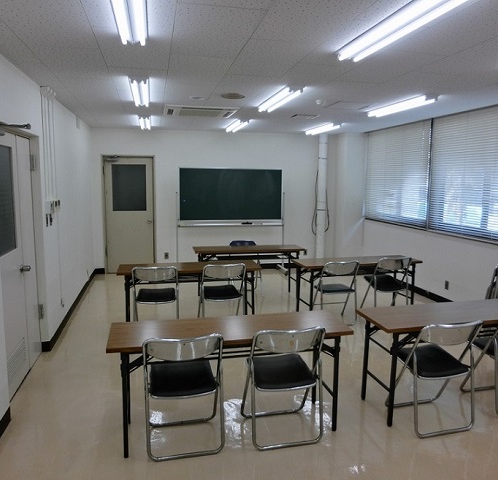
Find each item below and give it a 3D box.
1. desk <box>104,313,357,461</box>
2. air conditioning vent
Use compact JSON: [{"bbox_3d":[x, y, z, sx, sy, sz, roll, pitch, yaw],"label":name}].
[{"bbox_3d":[-0.118,0.920,2.946,1.504,0.695,0.450,-1,8,-13],"label":"desk"},{"bbox_3d":[-0.606,-1.557,5.419,0.860,0.045,0.850,-1,8,-12],"label":"air conditioning vent"}]

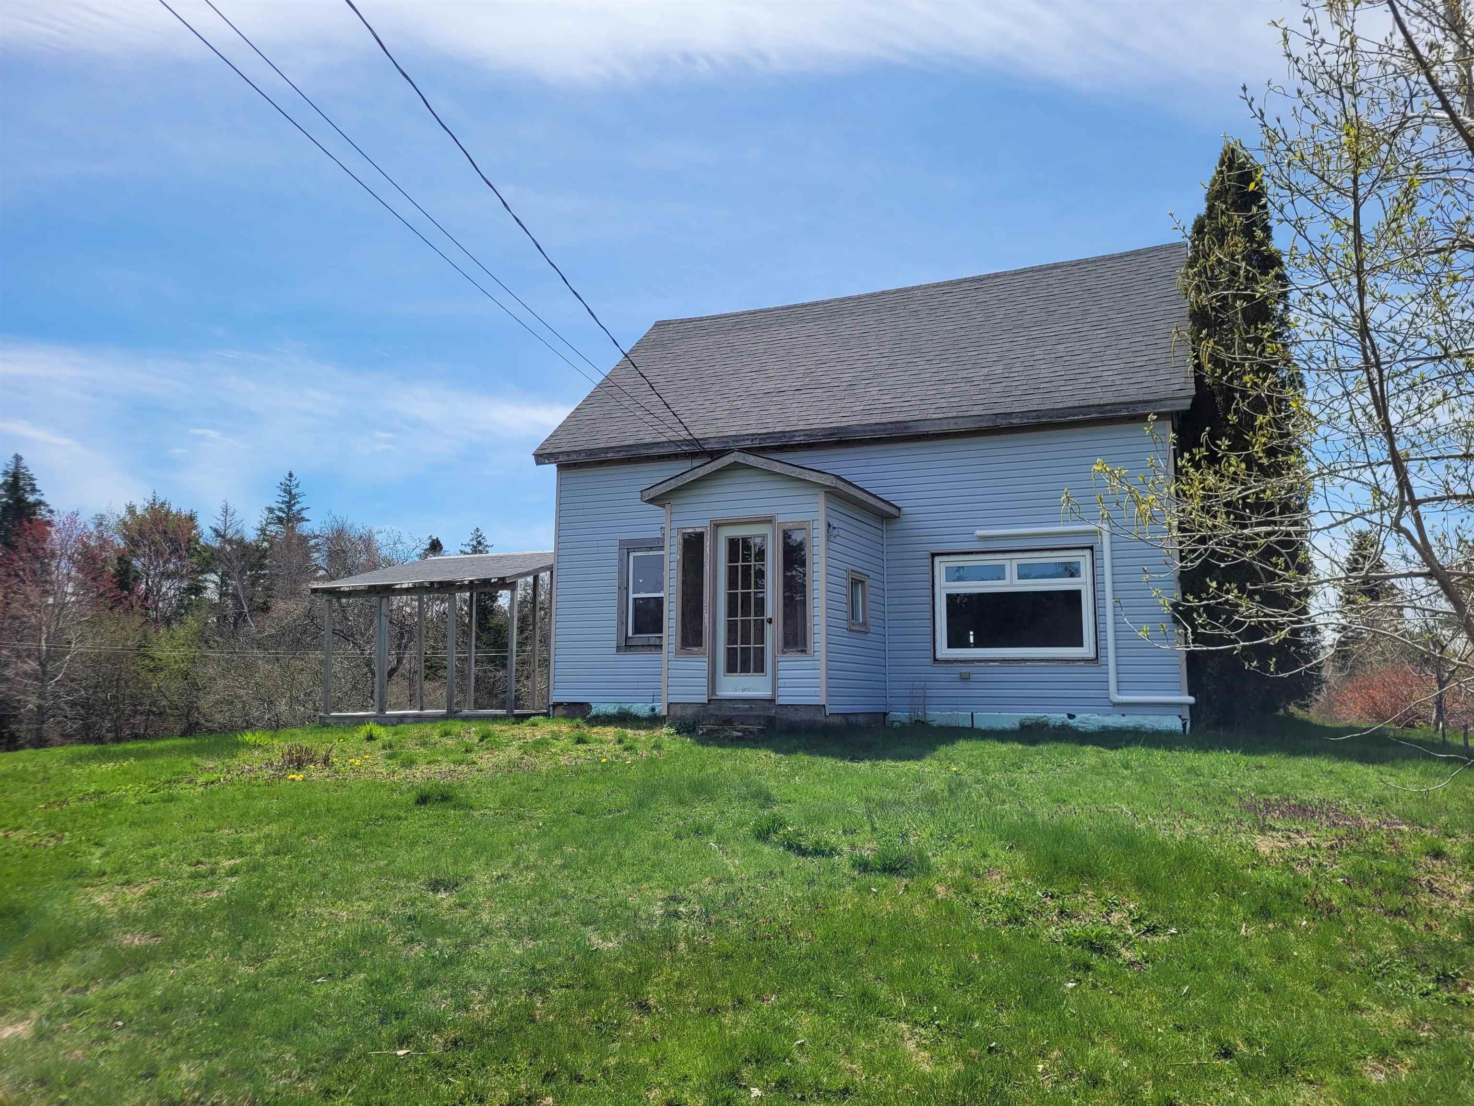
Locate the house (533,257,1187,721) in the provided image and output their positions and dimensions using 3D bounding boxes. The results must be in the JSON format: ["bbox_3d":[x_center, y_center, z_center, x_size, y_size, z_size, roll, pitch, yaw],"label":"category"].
[{"bbox_3d":[2.272,-1.067,17.650,9.504,7.427,9.964,-3,-8,24],"label":"house"}]

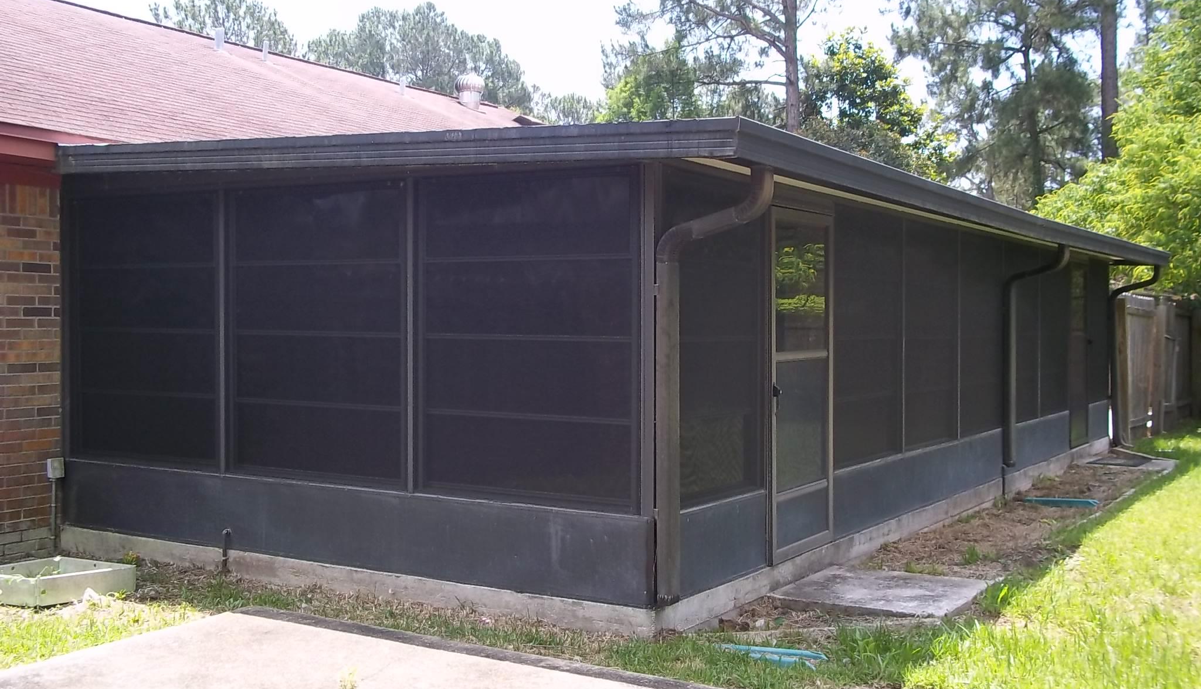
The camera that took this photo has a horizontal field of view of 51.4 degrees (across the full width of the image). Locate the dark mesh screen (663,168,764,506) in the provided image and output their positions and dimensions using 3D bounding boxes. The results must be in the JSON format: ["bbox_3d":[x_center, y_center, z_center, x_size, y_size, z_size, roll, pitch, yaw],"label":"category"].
[{"bbox_3d":[0.609,-0.023,6.492,0.050,1.660,1.151,1,1,32],"label":"dark mesh screen"}]

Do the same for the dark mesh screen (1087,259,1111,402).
[{"bbox_3d":[5.873,-0.163,14.771,0.050,1.644,1.245,1,1,33],"label":"dark mesh screen"}]

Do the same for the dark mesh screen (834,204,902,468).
[{"bbox_3d":[1.811,-0.060,8.464,0.050,1.674,1.285,1,1,33],"label":"dark mesh screen"}]

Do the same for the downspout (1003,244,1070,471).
[{"bbox_3d":[3.893,0.113,11.162,0.556,1.993,0.104,1,1,32],"label":"downspout"}]

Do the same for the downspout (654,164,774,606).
[{"bbox_3d":[0.541,0.216,5.920,0.573,2.092,0.110,1,1,33],"label":"downspout"}]

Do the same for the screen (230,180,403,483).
[{"bbox_3d":[-1.659,-0.084,7.284,1.400,1.659,0.050,1,1,33],"label":"screen"}]

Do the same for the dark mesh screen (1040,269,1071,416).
[{"bbox_3d":[4.746,-0.075,13.040,0.050,1.618,1.321,1,1,32],"label":"dark mesh screen"}]

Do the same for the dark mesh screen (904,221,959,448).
[{"bbox_3d":[2.553,-0.063,9.568,0.050,1.660,1.371,1,1,32],"label":"dark mesh screen"}]

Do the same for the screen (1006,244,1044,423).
[{"bbox_3d":[4.037,-0.085,11.918,0.050,1.666,1.380,1,1,32],"label":"screen"}]

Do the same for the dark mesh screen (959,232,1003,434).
[{"bbox_3d":[3.262,-0.097,10.717,0.050,1.644,1.325,1,1,33],"label":"dark mesh screen"}]

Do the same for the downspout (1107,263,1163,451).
[{"bbox_3d":[6.459,0.136,15.098,0.568,2.172,0.110,1,1,33],"label":"downspout"}]

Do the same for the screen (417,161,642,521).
[{"bbox_3d":[-0.411,-0.029,6.353,1.398,1.672,0.050,1,1,32],"label":"screen"}]

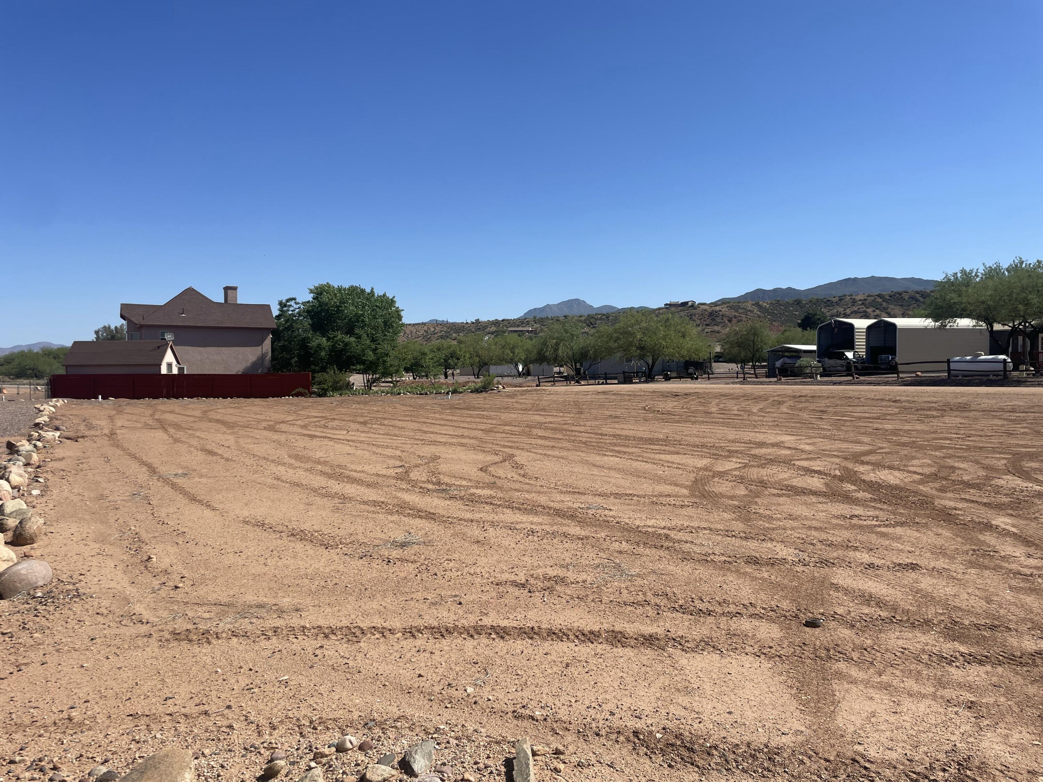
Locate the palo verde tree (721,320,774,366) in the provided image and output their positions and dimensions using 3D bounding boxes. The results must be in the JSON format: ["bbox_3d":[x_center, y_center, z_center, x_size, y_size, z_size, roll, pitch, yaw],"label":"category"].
[{"bbox_3d":[19.628,-3.641,67.917,4.500,4.951,4.500,1,2,16],"label":"palo verde tree"}]

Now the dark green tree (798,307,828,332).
[{"bbox_3d":[42.763,-7.955,115.000,5.000,8.600,5.000,0,1,0],"label":"dark green tree"}]

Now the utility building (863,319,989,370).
[{"bbox_3d":[35.085,-3.916,67.764,8.000,4.674,5.300,0,2,-3],"label":"utility building"}]

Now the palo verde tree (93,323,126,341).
[{"bbox_3d":[-52.676,-5.040,102.000,6.200,7.600,6.000,0,1,0],"label":"palo verde tree"}]

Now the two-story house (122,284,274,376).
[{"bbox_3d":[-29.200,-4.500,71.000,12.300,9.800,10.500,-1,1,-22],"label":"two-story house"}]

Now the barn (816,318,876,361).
[{"bbox_3d":[33.902,-4.341,75.203,8.500,5.016,5.600,-1,2,-15],"label":"barn"}]

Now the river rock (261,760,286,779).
[{"bbox_3d":[-0.966,1.482,3.060,0.092,0.056,0.070,-1,1,-20],"label":"river rock"}]

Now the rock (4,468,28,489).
[{"bbox_3d":[-6.578,1.146,10.200,0.290,0.220,0.260,-1,2,-33],"label":"rock"}]

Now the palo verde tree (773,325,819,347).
[{"bbox_3d":[30.892,-4.439,88.000,6.300,5.700,6.000,0,1,0],"label":"palo verde tree"}]

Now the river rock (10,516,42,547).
[{"bbox_3d":[-4.423,1.252,7.000,0.270,0.220,0.240,-1,2,-32],"label":"river rock"}]

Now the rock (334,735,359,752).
[{"bbox_3d":[-0.696,1.405,3.120,0.092,0.052,0.065,0,2,-13],"label":"rock"}]

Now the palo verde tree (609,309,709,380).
[{"bbox_3d":[10.659,-3.617,61.000,7.800,5.400,7.300,0,1,0],"label":"palo verde tree"}]

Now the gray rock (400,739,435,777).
[{"bbox_3d":[-0.395,1.395,2.970,0.125,0.100,0.120,0,2,-8],"label":"gray rock"}]

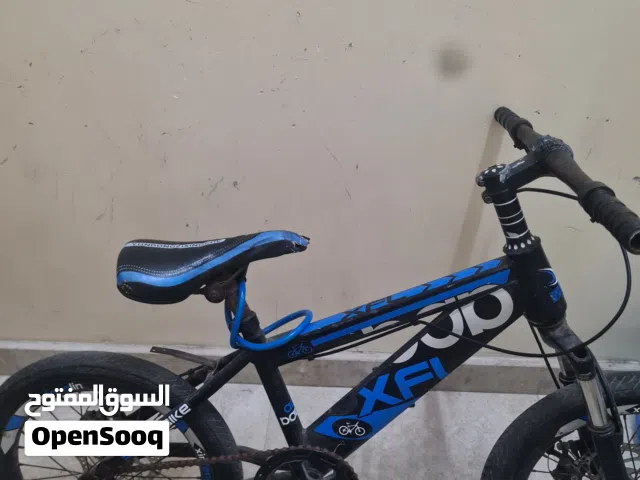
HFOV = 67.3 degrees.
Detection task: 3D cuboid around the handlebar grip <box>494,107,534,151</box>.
[{"bbox_3d":[0.329,-0.198,0.830,0.036,0.041,0.130,2,24,6],"label":"handlebar grip"}]

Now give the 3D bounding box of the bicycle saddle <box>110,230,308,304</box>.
[{"bbox_3d":[-0.152,0.027,0.728,0.265,0.087,0.155,-3,22,4],"label":"bicycle saddle"}]

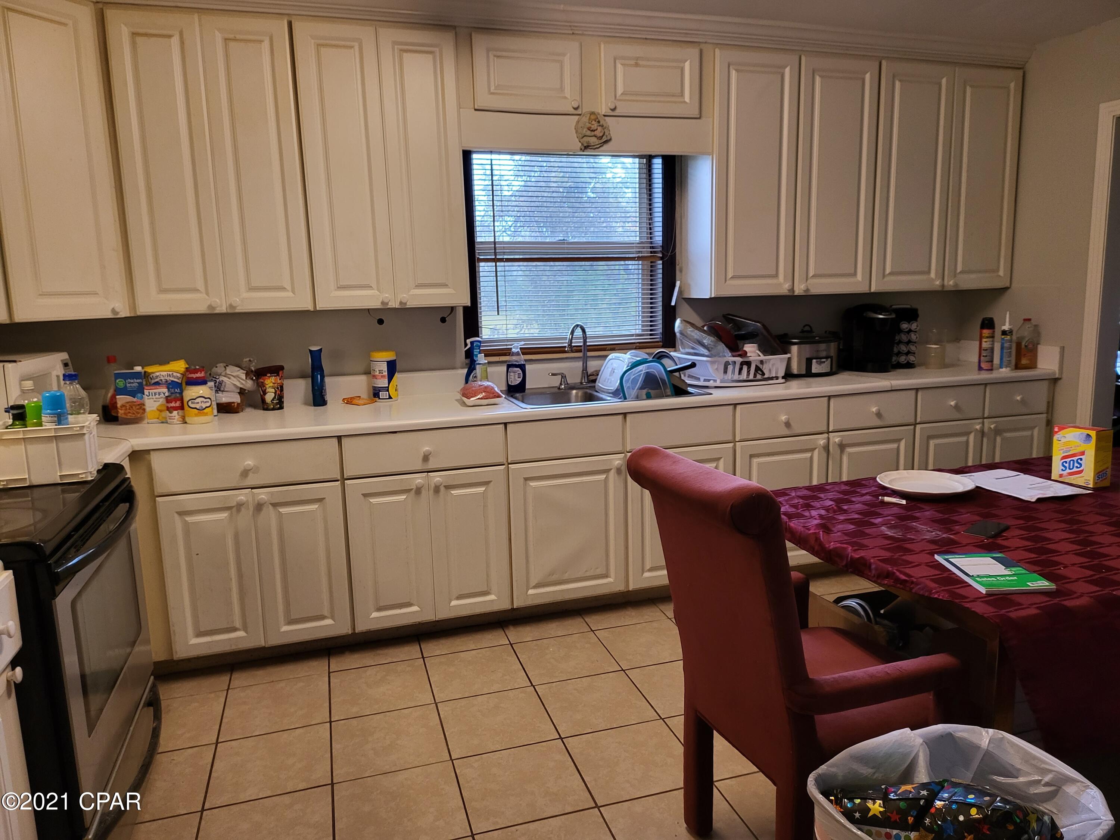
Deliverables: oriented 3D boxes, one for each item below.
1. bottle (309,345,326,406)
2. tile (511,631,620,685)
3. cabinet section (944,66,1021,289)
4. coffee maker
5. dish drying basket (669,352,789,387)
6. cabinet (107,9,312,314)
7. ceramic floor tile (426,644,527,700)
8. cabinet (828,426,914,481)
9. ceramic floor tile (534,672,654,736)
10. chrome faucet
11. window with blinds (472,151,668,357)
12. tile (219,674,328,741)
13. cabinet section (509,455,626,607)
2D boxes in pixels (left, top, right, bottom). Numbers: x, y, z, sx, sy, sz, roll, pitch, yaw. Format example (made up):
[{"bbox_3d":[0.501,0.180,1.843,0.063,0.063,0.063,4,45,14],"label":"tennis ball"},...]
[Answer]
[{"bbox_3d":[-0.977,-0.177,3.138,0.064,0.240,0.060,-5,10,-17],"label":"bottle"},{"bbox_3d":[0.020,0.883,2.882,0.330,0.010,0.330,-5,10,-18],"label":"tile"},{"bbox_3d":[2.062,-1.212,3.997,0.414,1.055,0.290,-5,10,-17],"label":"cabinet section"},{"bbox_3d":[1.536,-0.415,3.868,0.250,0.328,0.320,-2,10,-1],"label":"coffee maker"},{"bbox_3d":[0.832,-0.251,3.760,0.440,0.136,0.370,-5,10,-17],"label":"dish drying basket"},{"bbox_3d":[-1.300,-0.937,2.957,0.606,1.045,0.311,-5,10,-17],"label":"cabinet"},{"bbox_3d":[-0.301,0.909,2.789,0.330,0.010,0.330,-5,10,-17],"label":"ceramic floor tile"},{"bbox_3d":[1.316,0.290,3.809,0.451,0.585,0.616,-5,10,-17],"label":"cabinet"},{"bbox_3d":[0.126,0.961,2.650,0.339,0.012,0.339,-5,10,-17],"label":"ceramic floor tile"},{"bbox_3d":[0.082,-0.290,3.479,0.050,0.278,0.160,4,11,30],"label":"chrome faucet"},{"bbox_3d":[0.058,-0.781,3.603,0.982,0.945,0.074,-5,10,-17],"label":"window with blinds"},{"bbox_3d":[-0.940,0.959,2.595,0.330,0.010,0.330,-5,10,-17],"label":"tile"},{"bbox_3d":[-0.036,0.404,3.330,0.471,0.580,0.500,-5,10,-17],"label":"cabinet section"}]

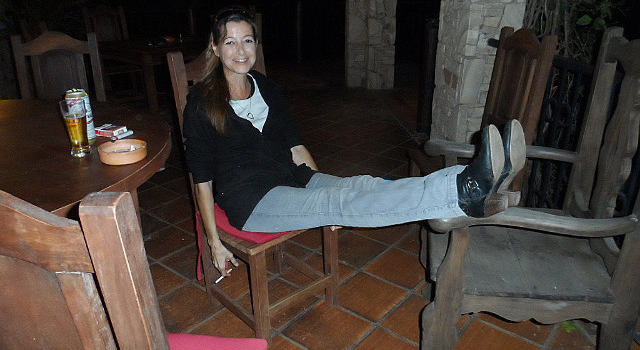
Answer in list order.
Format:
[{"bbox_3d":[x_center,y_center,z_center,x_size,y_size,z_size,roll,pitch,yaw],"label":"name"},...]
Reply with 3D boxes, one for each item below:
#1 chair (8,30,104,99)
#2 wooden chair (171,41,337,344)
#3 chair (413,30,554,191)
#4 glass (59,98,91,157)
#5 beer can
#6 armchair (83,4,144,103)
[{"bbox_3d":[-1.318,-0.171,2.289,0.405,1.034,0.502,-5,23,-10],"label":"chair"},{"bbox_3d":[-0.232,0.045,1.710,0.405,1.034,0.502,-19,28,-37],"label":"wooden chair"},{"bbox_3d":[0.744,-0.160,2.169,0.502,1.034,0.405,-4,22,-6],"label":"chair"},{"bbox_3d":[-0.719,-0.134,1.315,0.067,0.149,0.067,-1,22,0],"label":"glass"},{"bbox_3d":[-0.764,-0.186,1.424,0.066,0.165,0.066,-1,22,0],"label":"beer can"},{"bbox_3d":[-2.204,-1.185,4.818,0.405,1.034,0.502,-14,26,-29],"label":"armchair"}]

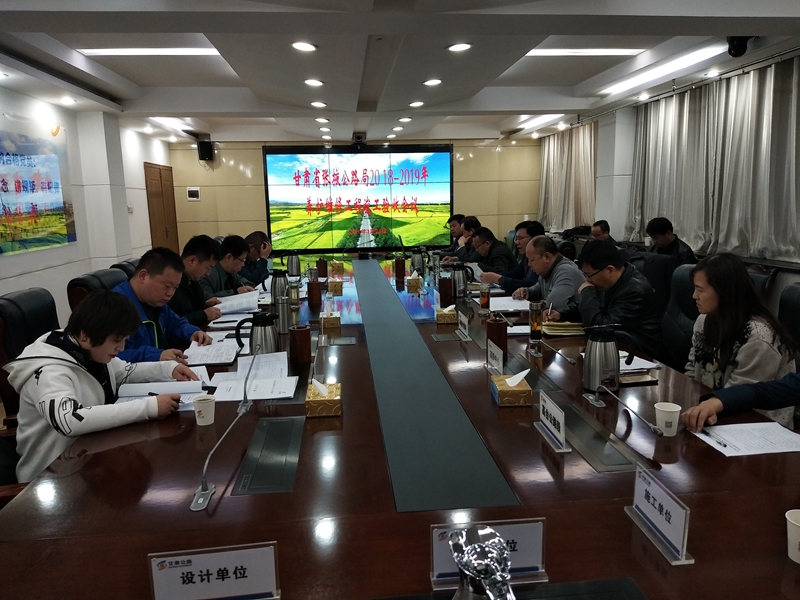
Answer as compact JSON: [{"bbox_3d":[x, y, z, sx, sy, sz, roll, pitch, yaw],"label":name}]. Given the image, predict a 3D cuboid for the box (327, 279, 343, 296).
[{"bbox_3d":[-0.532,-0.131,4.960,0.112,0.056,0.168,-2,9,-5],"label":"box"}]

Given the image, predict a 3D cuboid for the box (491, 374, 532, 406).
[{"bbox_3d":[0.393,0.318,2.107,0.109,0.056,0.162,-1,9,1],"label":"box"}]

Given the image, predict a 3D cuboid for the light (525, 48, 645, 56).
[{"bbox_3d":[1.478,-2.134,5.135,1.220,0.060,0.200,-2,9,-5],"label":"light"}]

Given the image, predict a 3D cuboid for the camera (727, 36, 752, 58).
[{"bbox_3d":[2.299,-1.699,4.084,0.140,0.165,0.140,-2,9,-5],"label":"camera"}]

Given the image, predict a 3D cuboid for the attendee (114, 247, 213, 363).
[{"bbox_3d":[-1.083,0.385,2.836,0.720,1.270,0.580,0,9,10],"label":"attendee"}]

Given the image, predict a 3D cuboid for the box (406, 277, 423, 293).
[{"bbox_3d":[0.124,-0.152,5.007,0.112,0.056,0.168,0,9,7],"label":"box"}]

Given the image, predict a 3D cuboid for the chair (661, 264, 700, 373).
[{"bbox_3d":[1.295,0.375,3.083,0.700,1.090,0.640,-2,9,-5],"label":"chair"}]

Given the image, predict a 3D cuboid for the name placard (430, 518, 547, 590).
[{"bbox_3d":[0.160,0.451,1.086,0.213,0.112,0.047,-2,9,-5],"label":"name placard"}]

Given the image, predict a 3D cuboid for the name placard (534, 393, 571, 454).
[{"bbox_3d":[0.437,0.342,1.723,0.045,0.110,0.209,-2,9,-5],"label":"name placard"}]

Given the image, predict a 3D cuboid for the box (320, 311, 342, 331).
[{"bbox_3d":[-0.392,0.111,3.392,0.111,0.058,0.170,-2,9,-5],"label":"box"}]

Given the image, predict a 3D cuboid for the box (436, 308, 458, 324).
[{"bbox_3d":[0.263,0.095,3.542,0.113,0.054,0.195,-2,9,-5],"label":"box"}]

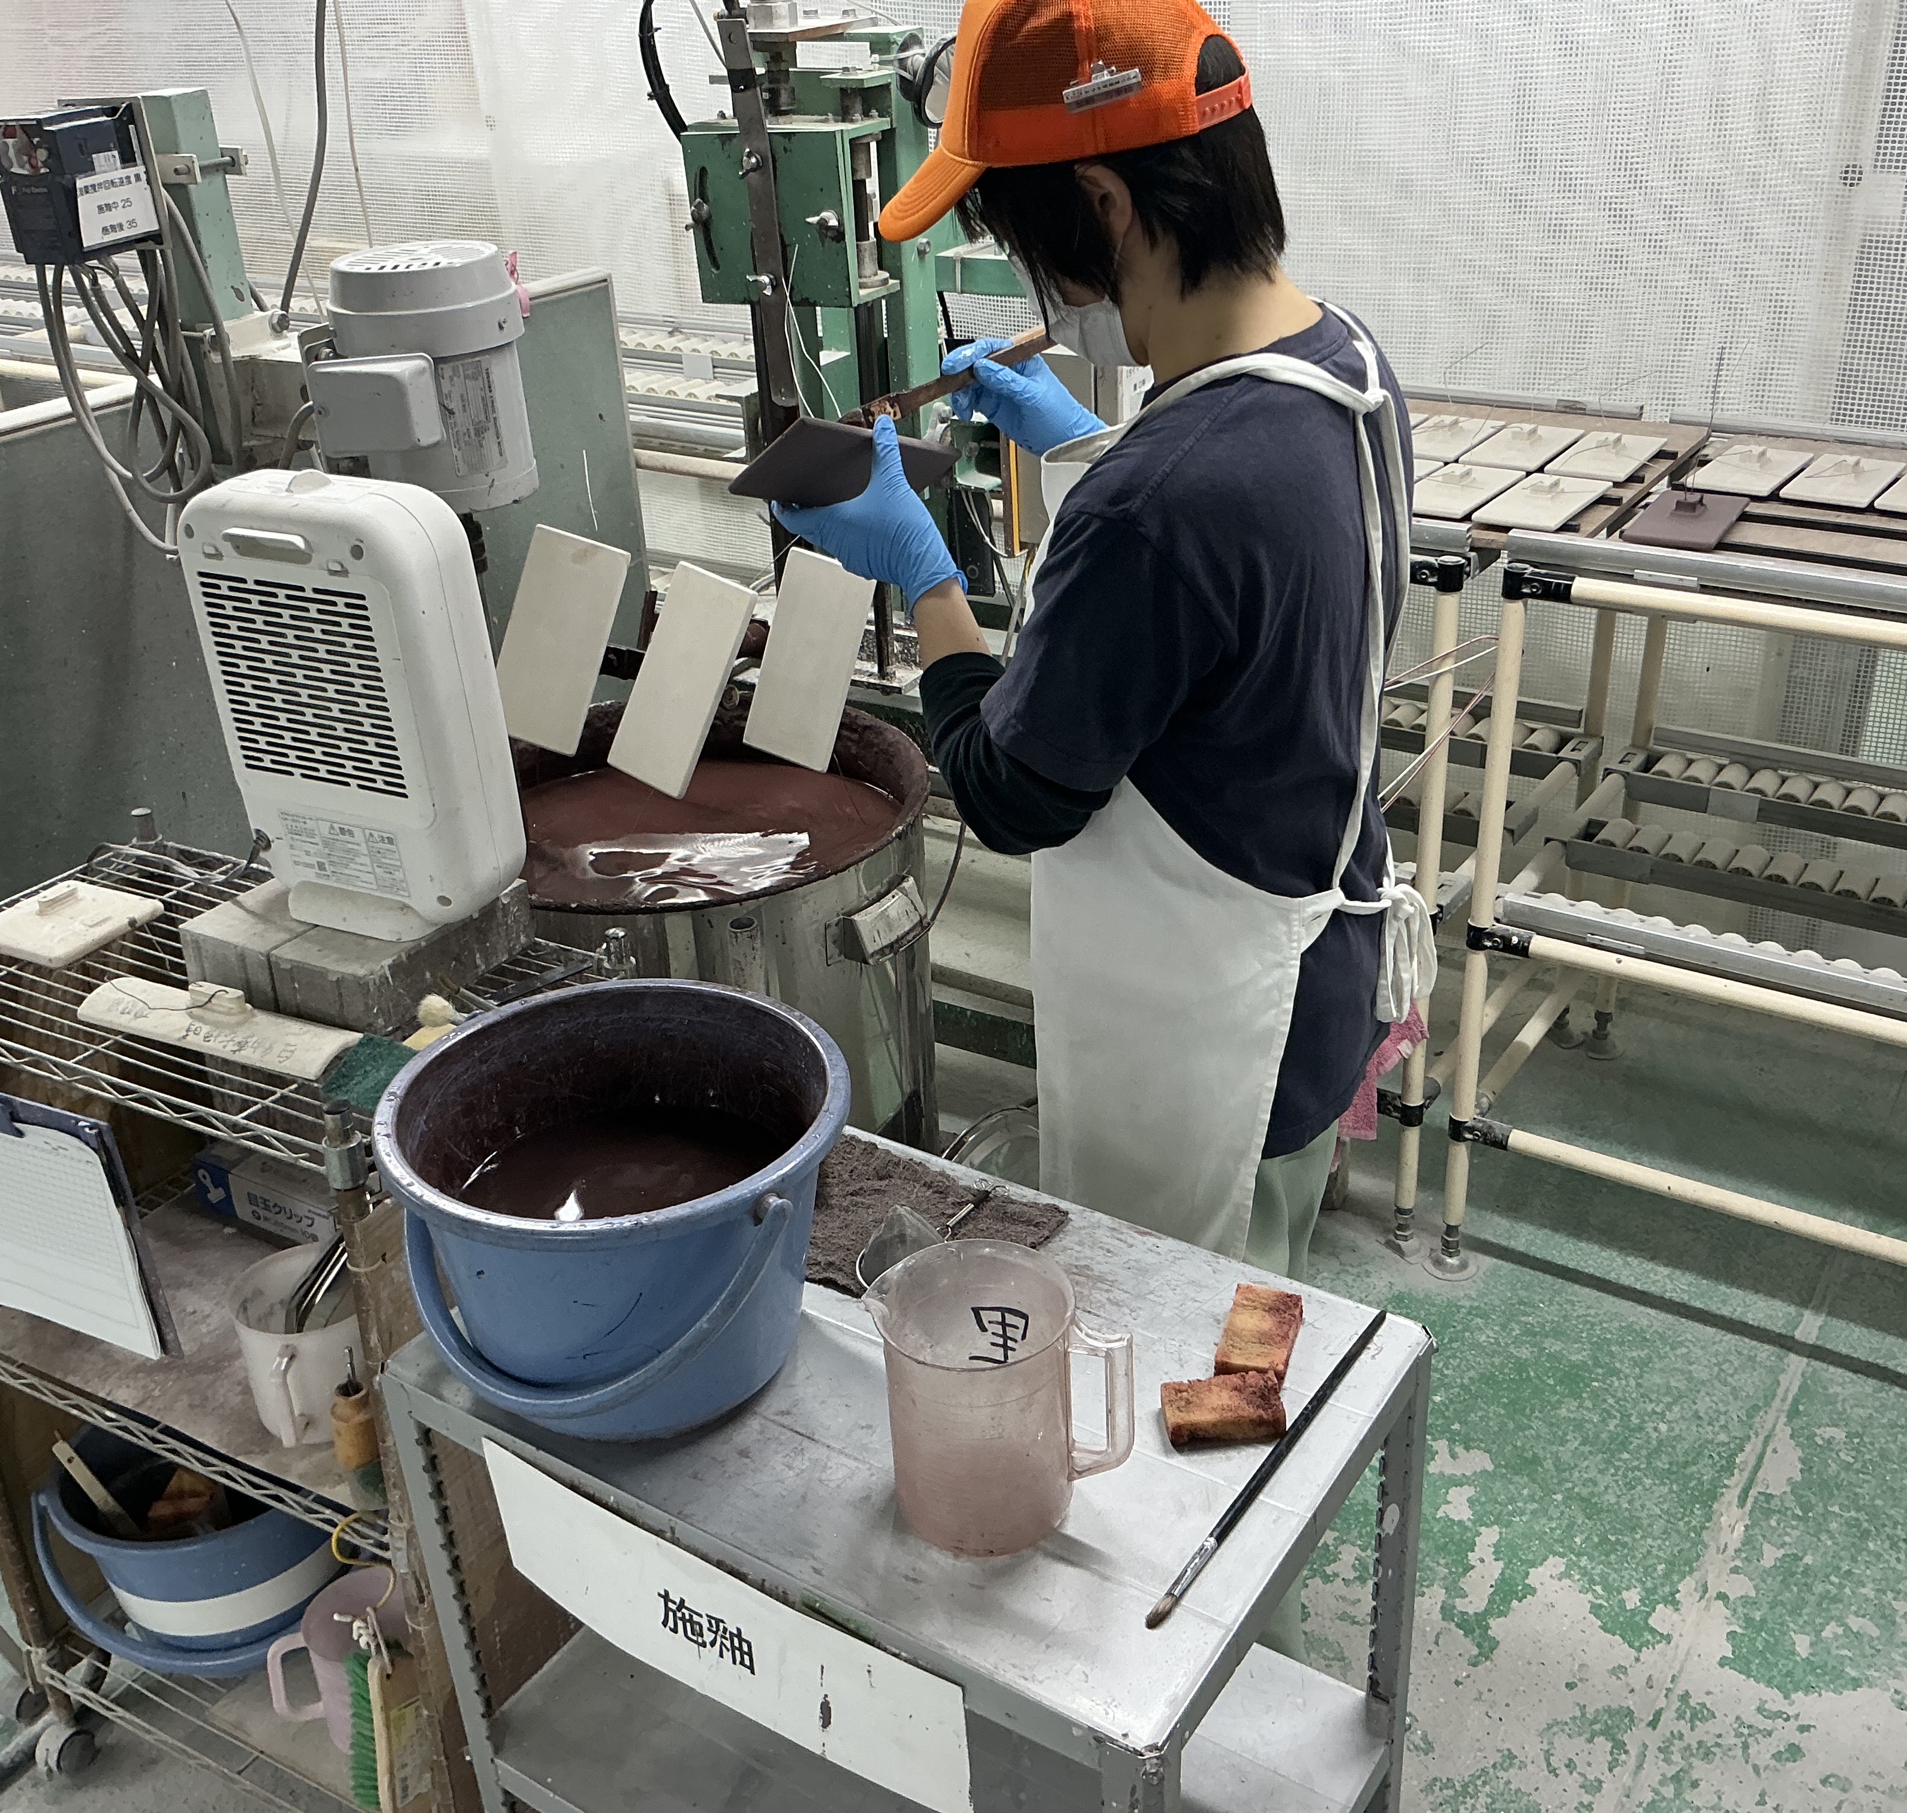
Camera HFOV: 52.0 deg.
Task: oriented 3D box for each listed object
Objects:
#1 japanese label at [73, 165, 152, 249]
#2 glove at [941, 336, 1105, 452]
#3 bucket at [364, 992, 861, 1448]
[{"bbox_3d":[-0.739,-0.620,1.730,0.004,0.054,0.092,7,29,18],"label":"japanese label"},{"bbox_3d":[0.059,-0.399,1.540,0.150,0.085,0.085,18,19,-25],"label":"glove"},{"bbox_3d":[-0.218,0.209,1.315,0.308,0.198,0.303,-2,27,1],"label":"bucket"}]

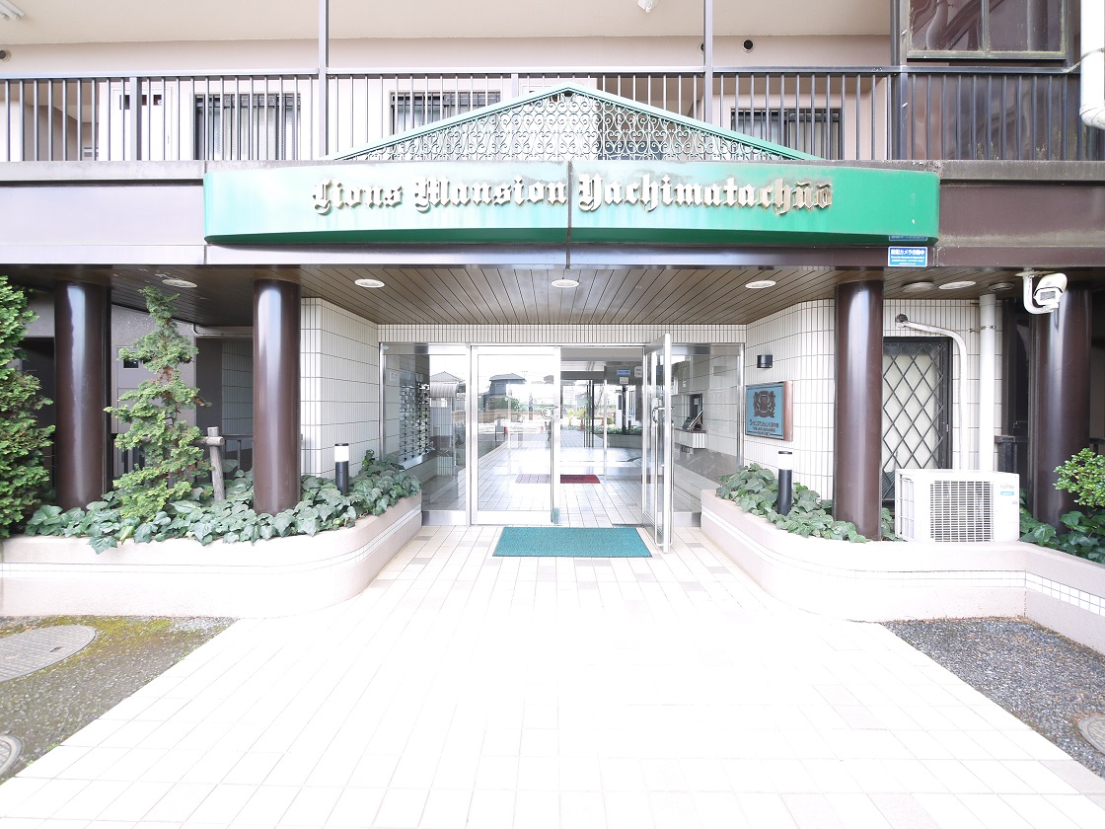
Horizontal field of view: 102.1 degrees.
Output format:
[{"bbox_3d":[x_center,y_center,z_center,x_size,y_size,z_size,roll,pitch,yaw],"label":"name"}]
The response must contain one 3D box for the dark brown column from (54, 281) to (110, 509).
[{"bbox_3d":[-4.009,-0.080,3.819,0.335,2.070,0.335,0,1,1],"label":"dark brown column"}]

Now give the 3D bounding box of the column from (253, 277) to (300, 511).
[{"bbox_3d":[-2.316,-0.072,3.759,0.335,2.070,0.335,0,1,1],"label":"column"}]

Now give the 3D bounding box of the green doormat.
[{"bbox_3d":[0.214,1.420,5.030,1.620,0.015,1.000,0,2,1],"label":"green doormat"}]

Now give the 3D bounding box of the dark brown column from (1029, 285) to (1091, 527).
[{"bbox_3d":[4.188,-0.025,3.680,0.335,2.110,0.335,0,1,1],"label":"dark brown column"}]

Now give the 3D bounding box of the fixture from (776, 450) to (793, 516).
[{"bbox_3d":[2.140,0.670,4.100,0.120,0.670,0.120,0,1,1],"label":"fixture"}]

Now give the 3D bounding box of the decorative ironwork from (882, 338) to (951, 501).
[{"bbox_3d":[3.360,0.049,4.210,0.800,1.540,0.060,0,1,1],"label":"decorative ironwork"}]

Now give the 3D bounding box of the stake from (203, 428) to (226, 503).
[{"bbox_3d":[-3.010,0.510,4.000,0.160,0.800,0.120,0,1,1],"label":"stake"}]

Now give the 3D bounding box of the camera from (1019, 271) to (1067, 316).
[{"bbox_3d":[3.740,-0.915,3.400,0.340,0.290,0.240,-21,12,-31],"label":"camera"}]

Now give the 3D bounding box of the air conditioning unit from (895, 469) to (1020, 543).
[{"bbox_3d":[3.165,0.722,3.520,0.760,0.545,0.300,0,1,1],"label":"air conditioning unit"}]

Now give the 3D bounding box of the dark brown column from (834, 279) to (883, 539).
[{"bbox_3d":[2.529,-0.022,3.690,0.335,2.130,0.335,0,1,1],"label":"dark brown column"}]

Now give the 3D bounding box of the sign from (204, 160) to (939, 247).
[{"bbox_3d":[0.115,-1.452,3.130,5.220,0.450,0.320,0,1,1],"label":"sign"}]

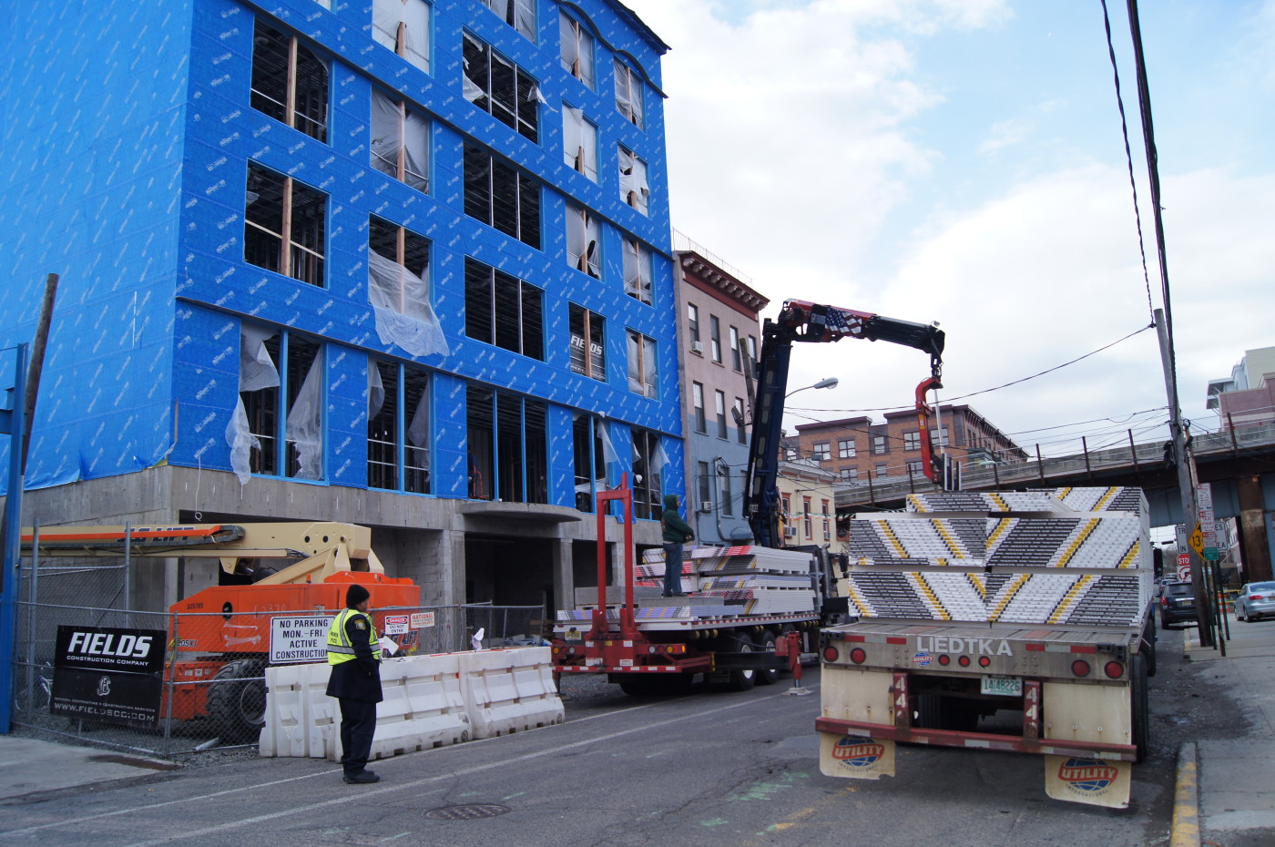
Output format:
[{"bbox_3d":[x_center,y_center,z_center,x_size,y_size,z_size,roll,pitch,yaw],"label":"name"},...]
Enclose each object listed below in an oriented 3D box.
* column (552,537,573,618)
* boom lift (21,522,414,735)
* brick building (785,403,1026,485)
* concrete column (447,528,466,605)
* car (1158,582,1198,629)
[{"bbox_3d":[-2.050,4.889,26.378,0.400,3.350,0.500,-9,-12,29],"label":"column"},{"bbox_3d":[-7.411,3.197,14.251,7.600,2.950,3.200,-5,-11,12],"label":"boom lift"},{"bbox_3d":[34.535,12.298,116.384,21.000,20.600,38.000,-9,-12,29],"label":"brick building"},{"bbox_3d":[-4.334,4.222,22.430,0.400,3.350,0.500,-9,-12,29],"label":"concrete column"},{"bbox_3d":[21.146,6.966,36.766,1.850,1.680,4.600,-9,-12,29],"label":"car"}]

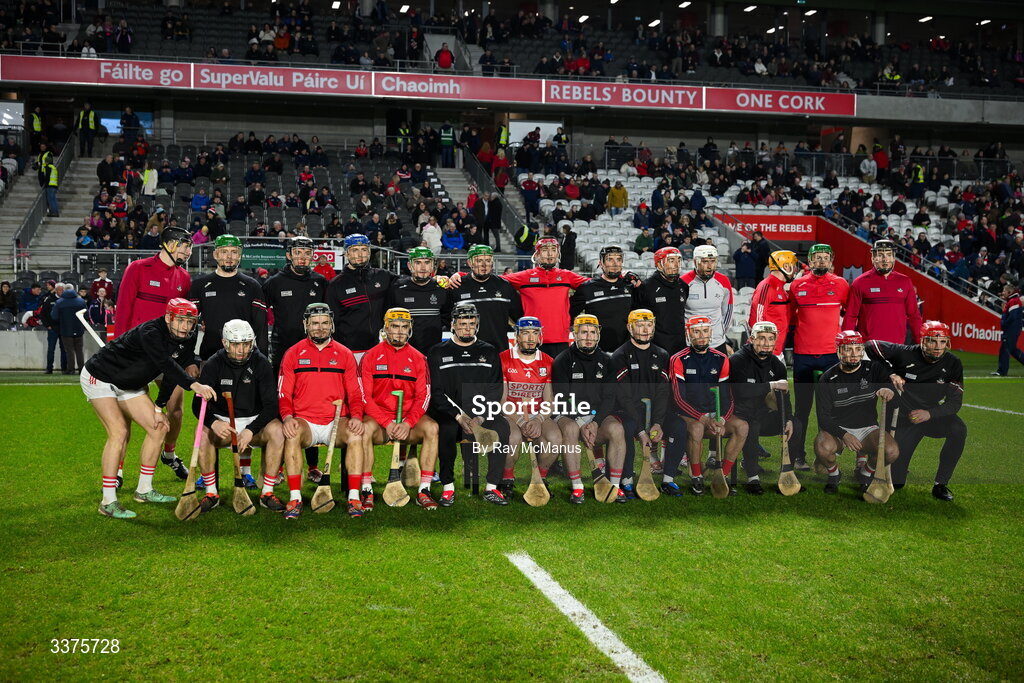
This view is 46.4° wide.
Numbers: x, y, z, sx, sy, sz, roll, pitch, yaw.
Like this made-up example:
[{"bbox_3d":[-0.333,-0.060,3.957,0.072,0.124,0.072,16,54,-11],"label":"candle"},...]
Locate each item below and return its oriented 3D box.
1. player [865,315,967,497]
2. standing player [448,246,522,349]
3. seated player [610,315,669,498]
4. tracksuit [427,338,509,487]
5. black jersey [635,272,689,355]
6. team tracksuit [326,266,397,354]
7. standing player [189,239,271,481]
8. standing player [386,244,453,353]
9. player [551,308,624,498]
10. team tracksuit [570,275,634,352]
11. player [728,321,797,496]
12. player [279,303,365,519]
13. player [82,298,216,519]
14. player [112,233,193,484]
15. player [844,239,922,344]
[{"bbox_3d":[3.044,0.474,8.970,0.700,1.266,0.950,1,2,10],"label":"player"},{"bbox_3d":[-0.213,0.132,9.600,0.610,1.855,0.380,0,2,-7],"label":"standing player"},{"bbox_3d":[0.996,0.427,8.850,0.530,1.342,0.800,0,2,-4],"label":"seated player"},{"bbox_3d":[-0.309,0.492,8.500,0.560,1.019,0.700,0,2,-6],"label":"tracksuit"},{"bbox_3d":[1.226,-0.217,9.800,0.540,0.720,0.340,-1,2,-23],"label":"black jersey"},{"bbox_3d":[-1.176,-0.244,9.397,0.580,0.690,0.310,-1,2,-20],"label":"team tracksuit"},{"bbox_3d":[-2.088,0.137,8.800,0.580,1.865,0.360,0,2,-13],"label":"standing player"},{"bbox_3d":[-0.697,0.170,9.100,0.550,1.790,0.350,0,2,-8],"label":"standing player"},{"bbox_3d":[0.559,0.455,8.620,0.520,1.297,0.800,0,2,-4],"label":"player"},{"bbox_3d":[0.748,-0.223,9.868,0.550,0.660,0.300,0,2,-12],"label":"team tracksuit"},{"bbox_3d":[1.919,0.477,9.120,0.500,1.277,0.800,0,2,-10],"label":"player"},{"bbox_3d":[-1.279,0.420,8.020,0.580,1.370,0.800,0,2,-10],"label":"player"},{"bbox_3d":[-2.420,0.422,8.035,1.030,1.400,0.670,1,2,40],"label":"player"},{"bbox_3d":[-2.679,0.103,8.930,0.540,1.920,0.460,-1,2,-40],"label":"player"},{"bbox_3d":[3.100,0.109,9.970,0.640,1.900,0.380,0,2,-4],"label":"player"}]

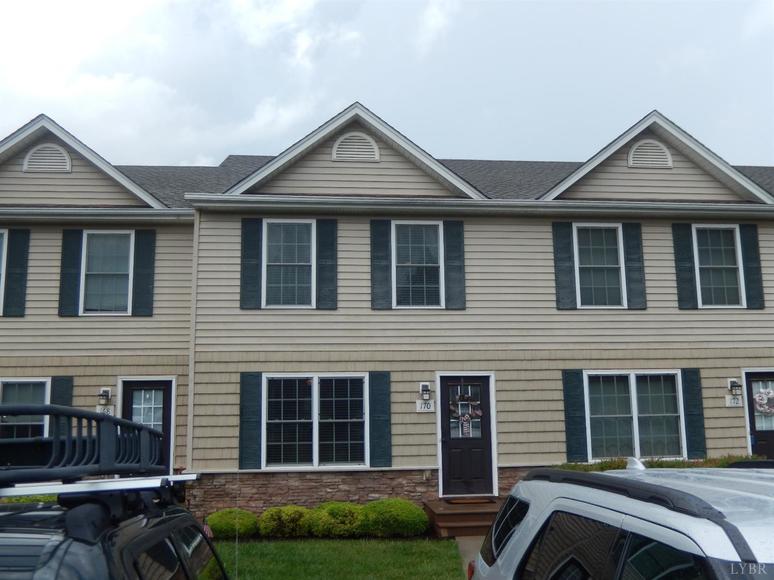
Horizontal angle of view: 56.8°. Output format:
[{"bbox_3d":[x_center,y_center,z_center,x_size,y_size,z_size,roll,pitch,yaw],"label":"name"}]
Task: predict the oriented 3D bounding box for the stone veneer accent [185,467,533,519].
[{"bbox_3d":[-0.360,3.449,12.076,5.950,0.780,0.150,0,-9,-6],"label":"stone veneer accent"}]

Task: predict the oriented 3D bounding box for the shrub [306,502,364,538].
[{"bbox_3d":[-0.778,3.529,11.117,0.890,0.435,0.880,0,-9,-6],"label":"shrub"}]

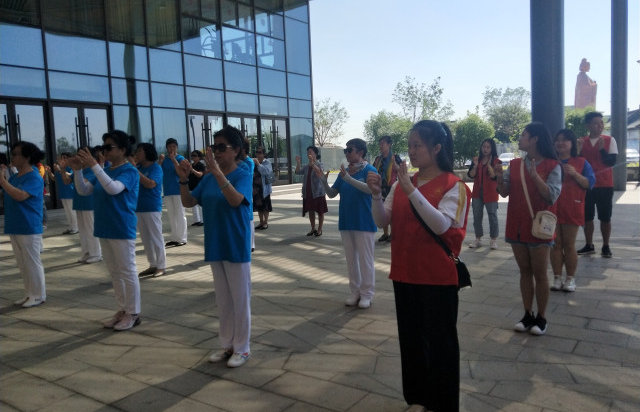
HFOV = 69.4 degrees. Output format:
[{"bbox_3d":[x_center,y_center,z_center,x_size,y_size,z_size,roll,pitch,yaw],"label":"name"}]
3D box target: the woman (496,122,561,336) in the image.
[{"bbox_3d":[1.610,0.180,3.500,0.440,1.610,0.500,-7,8,-39],"label":"woman"}]

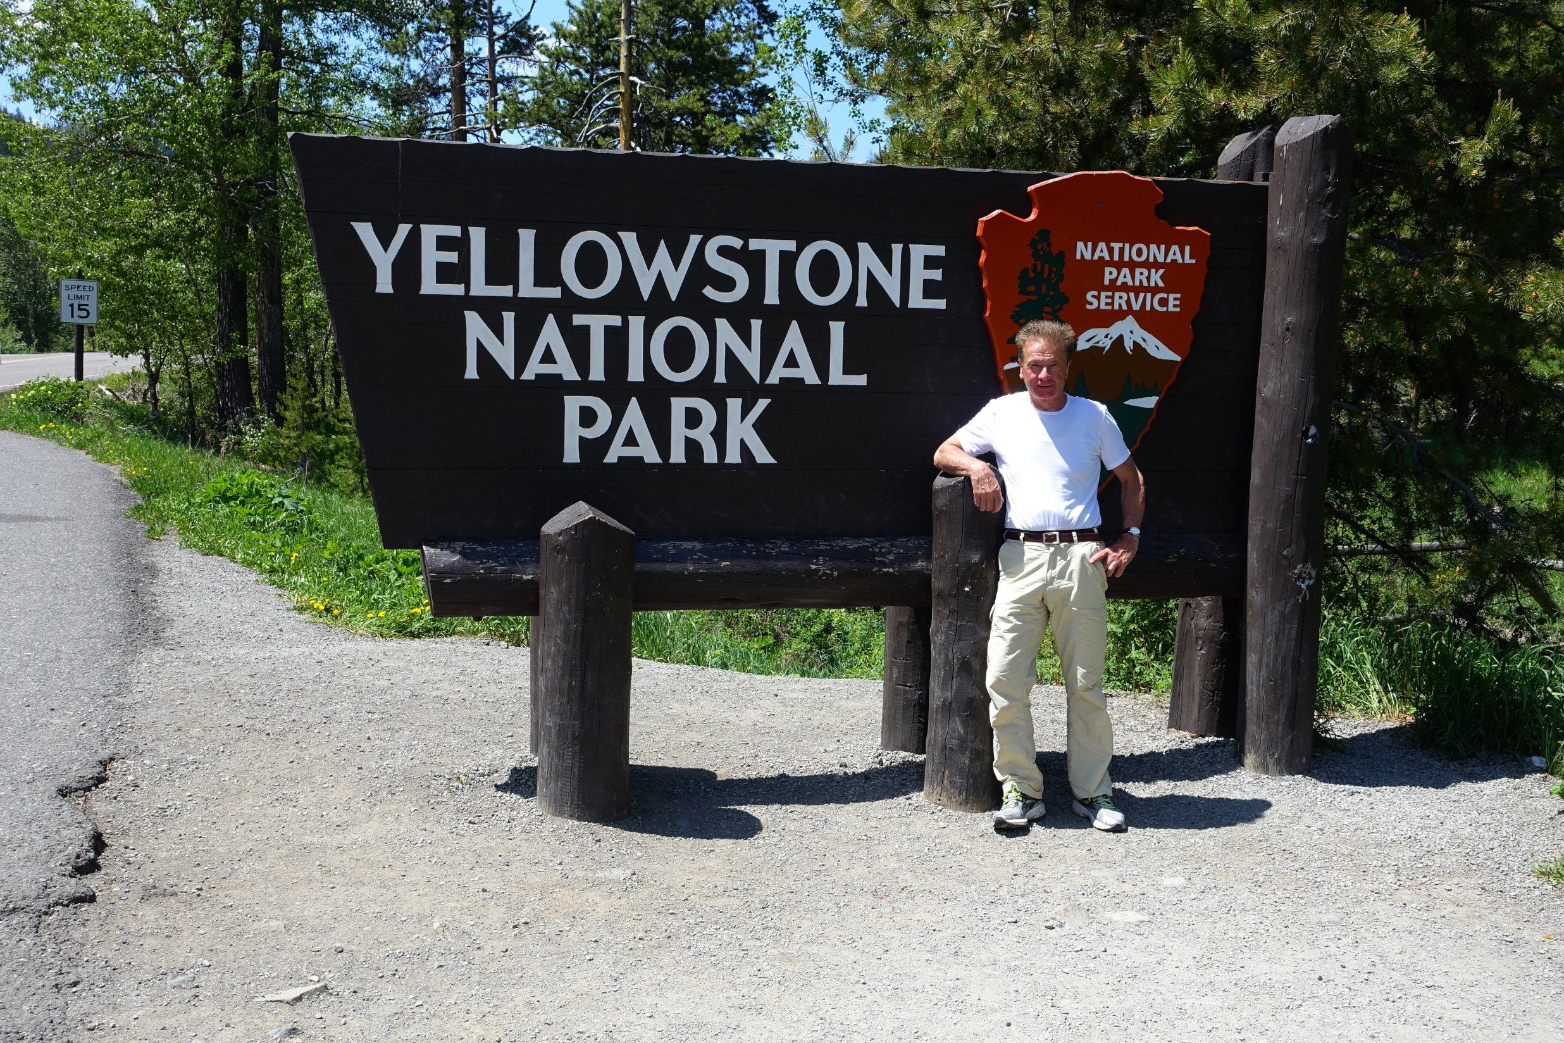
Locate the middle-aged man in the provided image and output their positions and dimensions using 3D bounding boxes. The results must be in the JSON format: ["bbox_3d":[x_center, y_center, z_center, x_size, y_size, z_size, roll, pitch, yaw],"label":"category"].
[{"bbox_3d":[0.902,0.188,5.760,0.730,1.750,0.400,1,5,2],"label":"middle-aged man"}]

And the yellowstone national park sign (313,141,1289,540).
[{"bbox_3d":[0.170,-0.654,6.469,4.019,1.495,0.100,0,5,-15],"label":"yellowstone national park sign"}]

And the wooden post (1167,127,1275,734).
[{"bbox_3d":[1.978,-0.393,7.376,0.300,2.696,0.300,0,5,-15],"label":"wooden post"}]

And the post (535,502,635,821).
[{"bbox_3d":[-0.699,0.493,5.903,0.325,1.112,0.325,0,5,-15],"label":"post"}]

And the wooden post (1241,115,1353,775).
[{"bbox_3d":[2.050,-0.296,6.604,0.300,2.586,0.300,0,5,-15],"label":"wooden post"}]

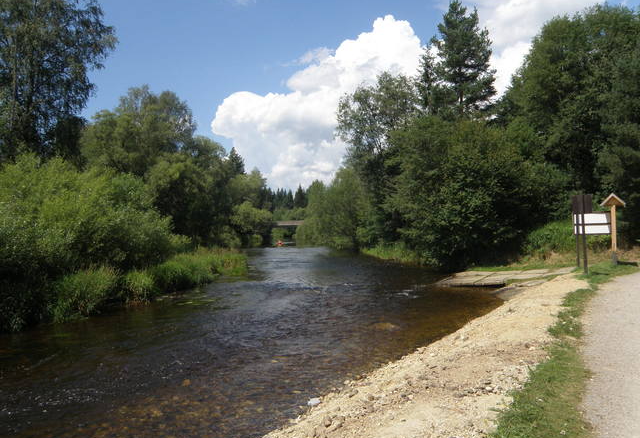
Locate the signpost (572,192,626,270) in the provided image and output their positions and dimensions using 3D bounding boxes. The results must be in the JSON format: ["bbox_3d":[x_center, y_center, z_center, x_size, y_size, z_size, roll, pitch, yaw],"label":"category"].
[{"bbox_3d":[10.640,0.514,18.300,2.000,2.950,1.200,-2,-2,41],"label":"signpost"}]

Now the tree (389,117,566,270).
[{"bbox_3d":[8.846,-1.432,27.000,9.600,8.600,8.200,-1,-2,0],"label":"tree"}]

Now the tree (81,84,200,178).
[{"bbox_3d":[-14.348,-3.913,38.000,9.300,13.300,8.800,-1,-2,0],"label":"tree"}]

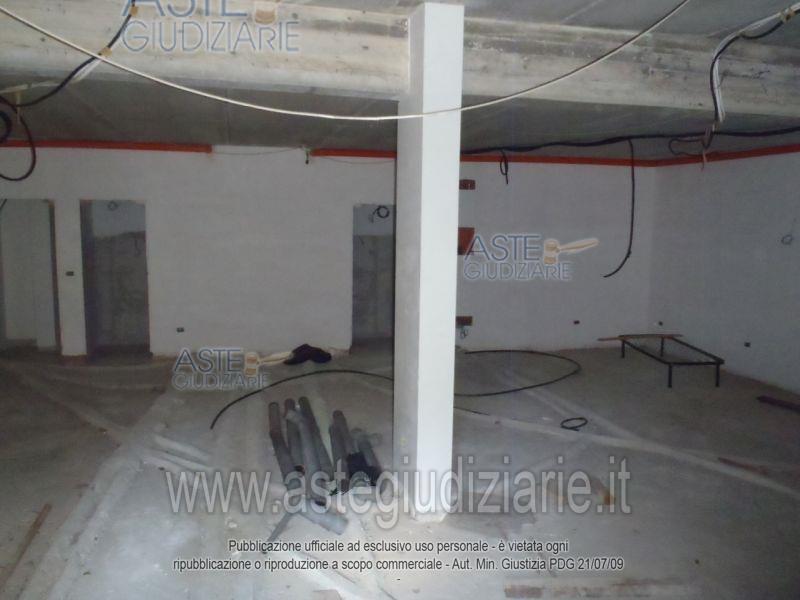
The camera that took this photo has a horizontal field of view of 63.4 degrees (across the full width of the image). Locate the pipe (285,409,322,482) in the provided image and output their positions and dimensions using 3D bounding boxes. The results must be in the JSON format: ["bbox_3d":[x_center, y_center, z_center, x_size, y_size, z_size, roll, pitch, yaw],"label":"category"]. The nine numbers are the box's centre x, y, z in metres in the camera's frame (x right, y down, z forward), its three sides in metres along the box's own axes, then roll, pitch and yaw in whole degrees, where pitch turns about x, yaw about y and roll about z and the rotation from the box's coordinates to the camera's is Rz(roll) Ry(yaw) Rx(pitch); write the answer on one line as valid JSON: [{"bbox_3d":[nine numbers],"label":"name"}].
[{"bbox_3d":[-0.800,1.187,5.315,0.100,0.100,1.756,-1,7,-16],"label":"pipe"}]

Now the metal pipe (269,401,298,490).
[{"bbox_3d":[-1.035,1.205,5.630,0.100,0.100,1.931,-1,7,-15],"label":"metal pipe"}]

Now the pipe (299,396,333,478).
[{"bbox_3d":[-0.781,1.186,5.815,0.100,0.100,2.027,-1,7,-13],"label":"pipe"}]

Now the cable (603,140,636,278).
[{"bbox_3d":[2.457,-1.023,7.276,0.340,1.480,0.100,0,7,-7],"label":"cable"}]

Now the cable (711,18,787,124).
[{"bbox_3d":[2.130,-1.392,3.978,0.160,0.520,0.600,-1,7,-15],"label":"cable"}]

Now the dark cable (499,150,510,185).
[{"bbox_3d":[1.302,-1.642,8.021,0.100,0.410,0.060,0,7,-7],"label":"dark cable"}]

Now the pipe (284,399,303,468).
[{"bbox_3d":[-0.971,1.179,5.847,0.100,0.100,1.774,-1,7,-11],"label":"pipe"}]

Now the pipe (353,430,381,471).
[{"bbox_3d":[-0.277,1.242,5.334,0.130,0.100,0.855,-1,7,-13],"label":"pipe"}]

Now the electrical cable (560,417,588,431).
[{"bbox_3d":[1.556,1.101,5.771,0.260,0.030,0.280,1,7,0],"label":"electrical cable"}]

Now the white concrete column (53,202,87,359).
[{"bbox_3d":[-4.181,-0.289,8.344,0.300,1.970,0.300,0,7,-7],"label":"white concrete column"}]

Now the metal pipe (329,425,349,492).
[{"bbox_3d":[-0.507,1.259,5.250,0.100,0.100,1.287,0,7,-8],"label":"metal pipe"}]

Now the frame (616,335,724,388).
[{"bbox_3d":[3.270,0.735,7.920,0.580,0.280,1.500,1,7,2],"label":"frame"}]

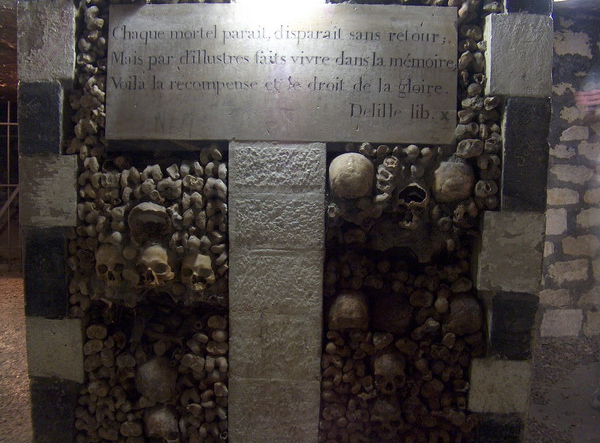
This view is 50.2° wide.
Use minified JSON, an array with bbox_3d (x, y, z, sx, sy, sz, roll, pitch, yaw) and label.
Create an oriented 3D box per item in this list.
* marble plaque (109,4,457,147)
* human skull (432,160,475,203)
[{"bbox_3d":[-0.059,-0.467,2.030,1.100,0.430,0.050,1,4,0],"label":"marble plaque"},{"bbox_3d":[0.508,-0.133,2.130,0.137,0.142,0.170,1,6,3],"label":"human skull"}]

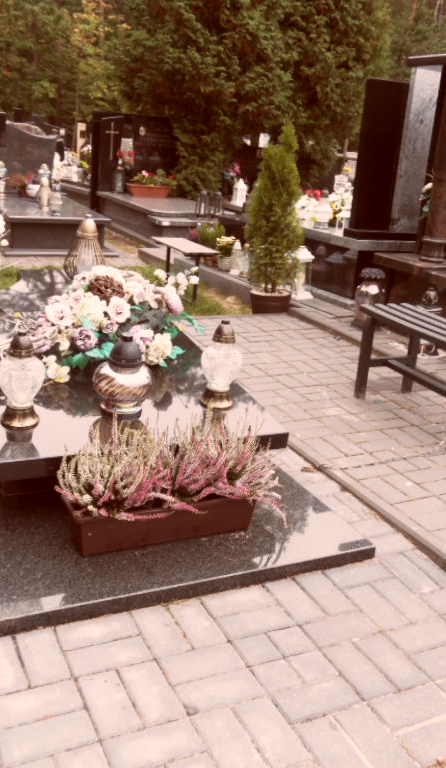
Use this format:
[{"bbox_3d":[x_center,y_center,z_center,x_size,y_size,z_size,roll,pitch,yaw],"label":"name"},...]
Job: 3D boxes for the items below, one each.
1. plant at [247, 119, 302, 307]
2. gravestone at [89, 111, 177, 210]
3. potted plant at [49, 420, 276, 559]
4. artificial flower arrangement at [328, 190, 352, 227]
[{"bbox_3d":[0.431,-1.322,5.655,0.410,1.480,0.410,4,18,-1],"label":"plant"},{"bbox_3d":[-1.348,-3.516,11.273,1.430,1.380,0.280,-4,20,-25],"label":"gravestone"},{"bbox_3d":[-0.177,0.315,2.270,0.660,0.300,0.270,-4,19,-27],"label":"potted plant"},{"bbox_3d":[1.083,-1.619,6.518,0.270,0.350,0.250,-4,20,-25],"label":"artificial flower arrangement"}]

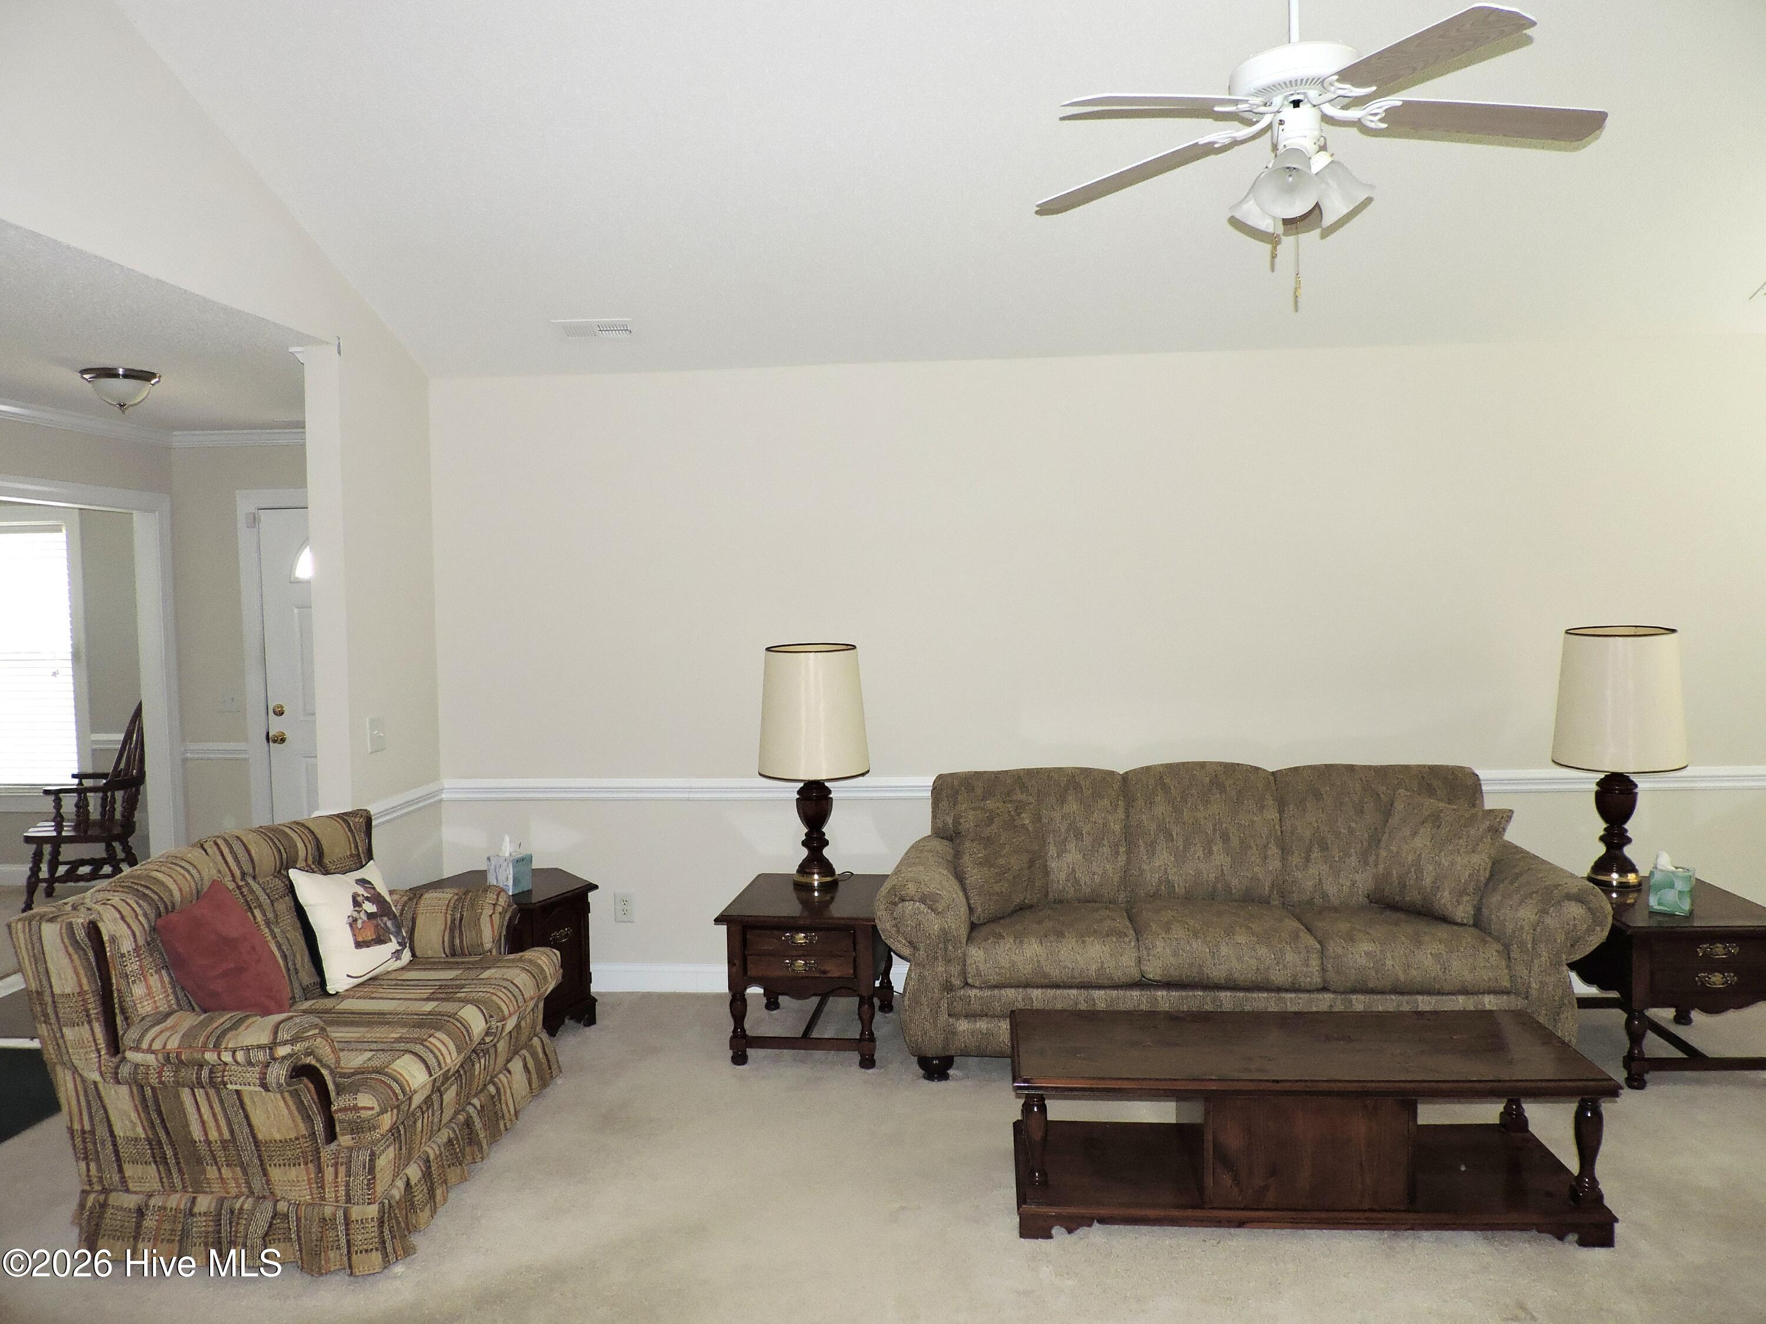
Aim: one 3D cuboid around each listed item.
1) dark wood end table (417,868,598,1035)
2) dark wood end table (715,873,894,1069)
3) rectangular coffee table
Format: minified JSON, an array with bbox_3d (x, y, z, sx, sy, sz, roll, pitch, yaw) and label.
[{"bbox_3d":[-1.403,1.085,4.532,0.600,0.512,0.645,1,4,27],"label":"dark wood end table"},{"bbox_3d":[-0.234,1.073,4.327,0.550,0.495,0.670,-1,3,6],"label":"dark wood end table"},{"bbox_3d":[1.042,1.181,3.161,1.410,0.390,0.515,-1,3,4],"label":"rectangular coffee table"}]

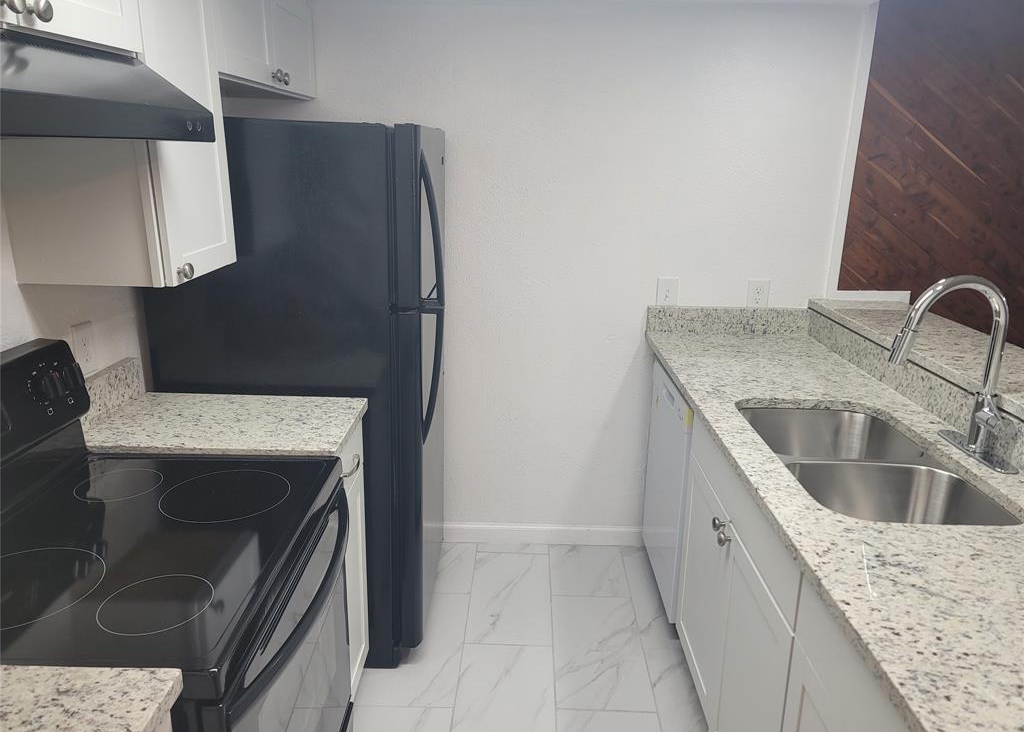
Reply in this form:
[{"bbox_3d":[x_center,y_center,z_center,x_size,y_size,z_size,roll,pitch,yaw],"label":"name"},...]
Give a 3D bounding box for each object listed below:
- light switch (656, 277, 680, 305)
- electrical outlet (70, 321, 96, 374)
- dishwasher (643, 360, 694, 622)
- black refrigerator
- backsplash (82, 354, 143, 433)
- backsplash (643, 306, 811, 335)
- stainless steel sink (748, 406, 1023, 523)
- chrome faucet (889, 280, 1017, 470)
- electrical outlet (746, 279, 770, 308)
[{"bbox_3d":[0.605,-0.283,2.883,0.083,0.120,0.009,2,16,1],"label":"light switch"},{"bbox_3d":[-1.060,-0.042,1.841,0.008,0.126,0.080,2,16,1],"label":"electrical outlet"},{"bbox_3d":[0.848,0.453,2.677,0.610,0.890,0.600,2,16,1],"label":"dishwasher"},{"bbox_3d":[-0.621,0.069,2.518,0.840,1.684,0.735,2,16,1],"label":"black refrigerator"},{"bbox_3d":[-1.051,0.077,1.884,0.028,0.104,0.385,2,16,1],"label":"backsplash"},{"bbox_3d":[0.848,-0.174,2.899,0.632,0.104,0.028,2,16,1],"label":"backsplash"},{"bbox_3d":[0.835,0.327,1.823,0.445,0.210,0.790,2,16,1],"label":"stainless steel sink"},{"bbox_3d":[1.026,0.000,1.741,0.275,0.425,0.256,2,16,1],"label":"chrome faucet"},{"bbox_3d":[0.957,-0.275,2.879,0.083,0.120,0.009,2,16,1],"label":"electrical outlet"}]

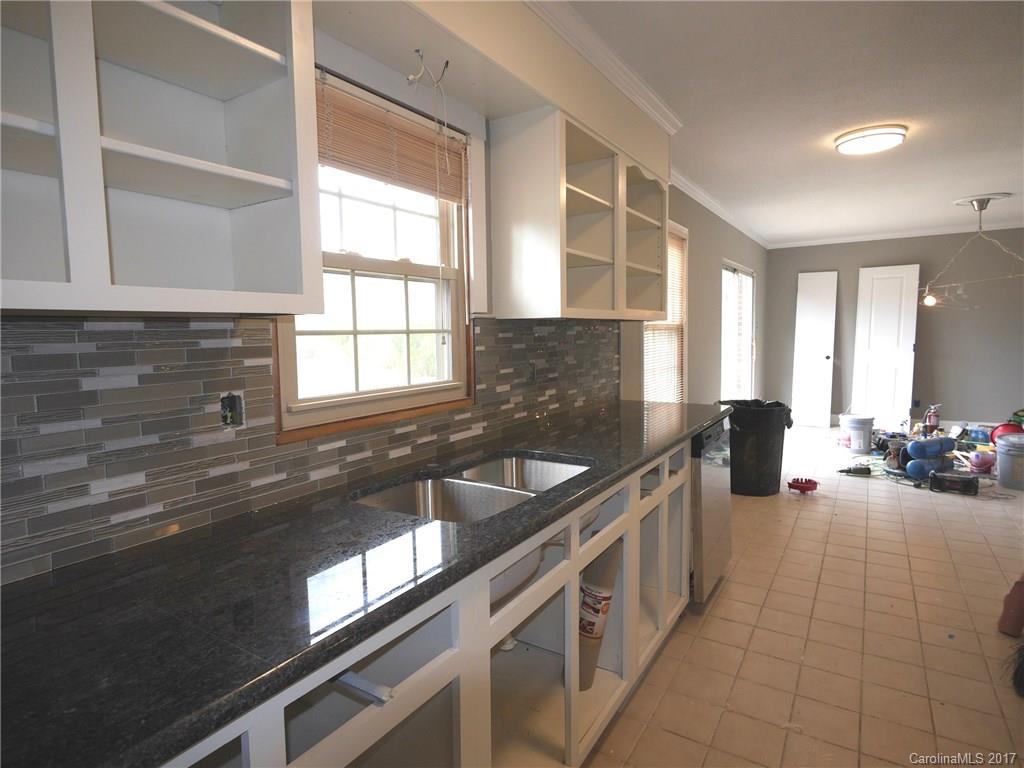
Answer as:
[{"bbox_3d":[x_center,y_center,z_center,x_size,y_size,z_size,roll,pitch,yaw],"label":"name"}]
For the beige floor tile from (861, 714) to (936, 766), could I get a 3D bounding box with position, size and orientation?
[{"bbox_3d":[1.254,1.175,1.729,0.200,0.010,0.200,1,6,34],"label":"beige floor tile"}]

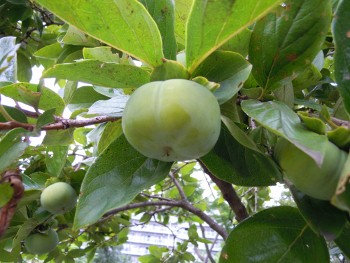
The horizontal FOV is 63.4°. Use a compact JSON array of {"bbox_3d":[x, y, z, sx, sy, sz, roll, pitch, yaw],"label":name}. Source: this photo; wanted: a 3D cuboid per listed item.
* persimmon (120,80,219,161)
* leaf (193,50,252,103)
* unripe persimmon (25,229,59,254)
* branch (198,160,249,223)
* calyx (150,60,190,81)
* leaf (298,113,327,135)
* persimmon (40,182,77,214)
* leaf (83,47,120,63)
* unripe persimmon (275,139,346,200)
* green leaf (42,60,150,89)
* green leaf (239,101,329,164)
[{"bbox_3d":[-0.002,-0.007,0.187,0.064,0.052,0.064,4,-31,2],"label":"persimmon"},{"bbox_3d":[0.035,-0.043,0.225,0.058,0.020,0.042,13,-27,-26],"label":"leaf"},{"bbox_3d":[-0.231,0.189,0.490,0.058,0.049,0.058,0,-12,0],"label":"unripe persimmon"},{"bbox_3d":[0.077,0.094,0.450,0.027,0.125,0.027,-37,12,2],"label":"branch"},{"bbox_3d":[-0.003,-0.043,0.200,0.029,0.014,0.025,3,-30,1],"label":"calyx"},{"bbox_3d":[0.111,-0.006,0.230,0.025,0.014,0.020,6,-19,20],"label":"leaf"},{"bbox_3d":[-0.192,0.111,0.470,0.060,0.052,0.060,-10,-27,-5],"label":"persimmon"},{"bbox_3d":[-0.073,-0.079,0.290,0.050,0.012,0.032,0,-24,0],"label":"leaf"},{"bbox_3d":[0.108,0.027,0.225,0.062,0.054,0.062,17,-18,5],"label":"unripe persimmon"},{"bbox_3d":[-0.061,-0.045,0.222,0.088,0.014,0.042,1,-24,-3],"label":"green leaf"},{"bbox_3d":[0.076,0.001,0.198,0.073,0.036,0.014,42,-41,2],"label":"green leaf"}]

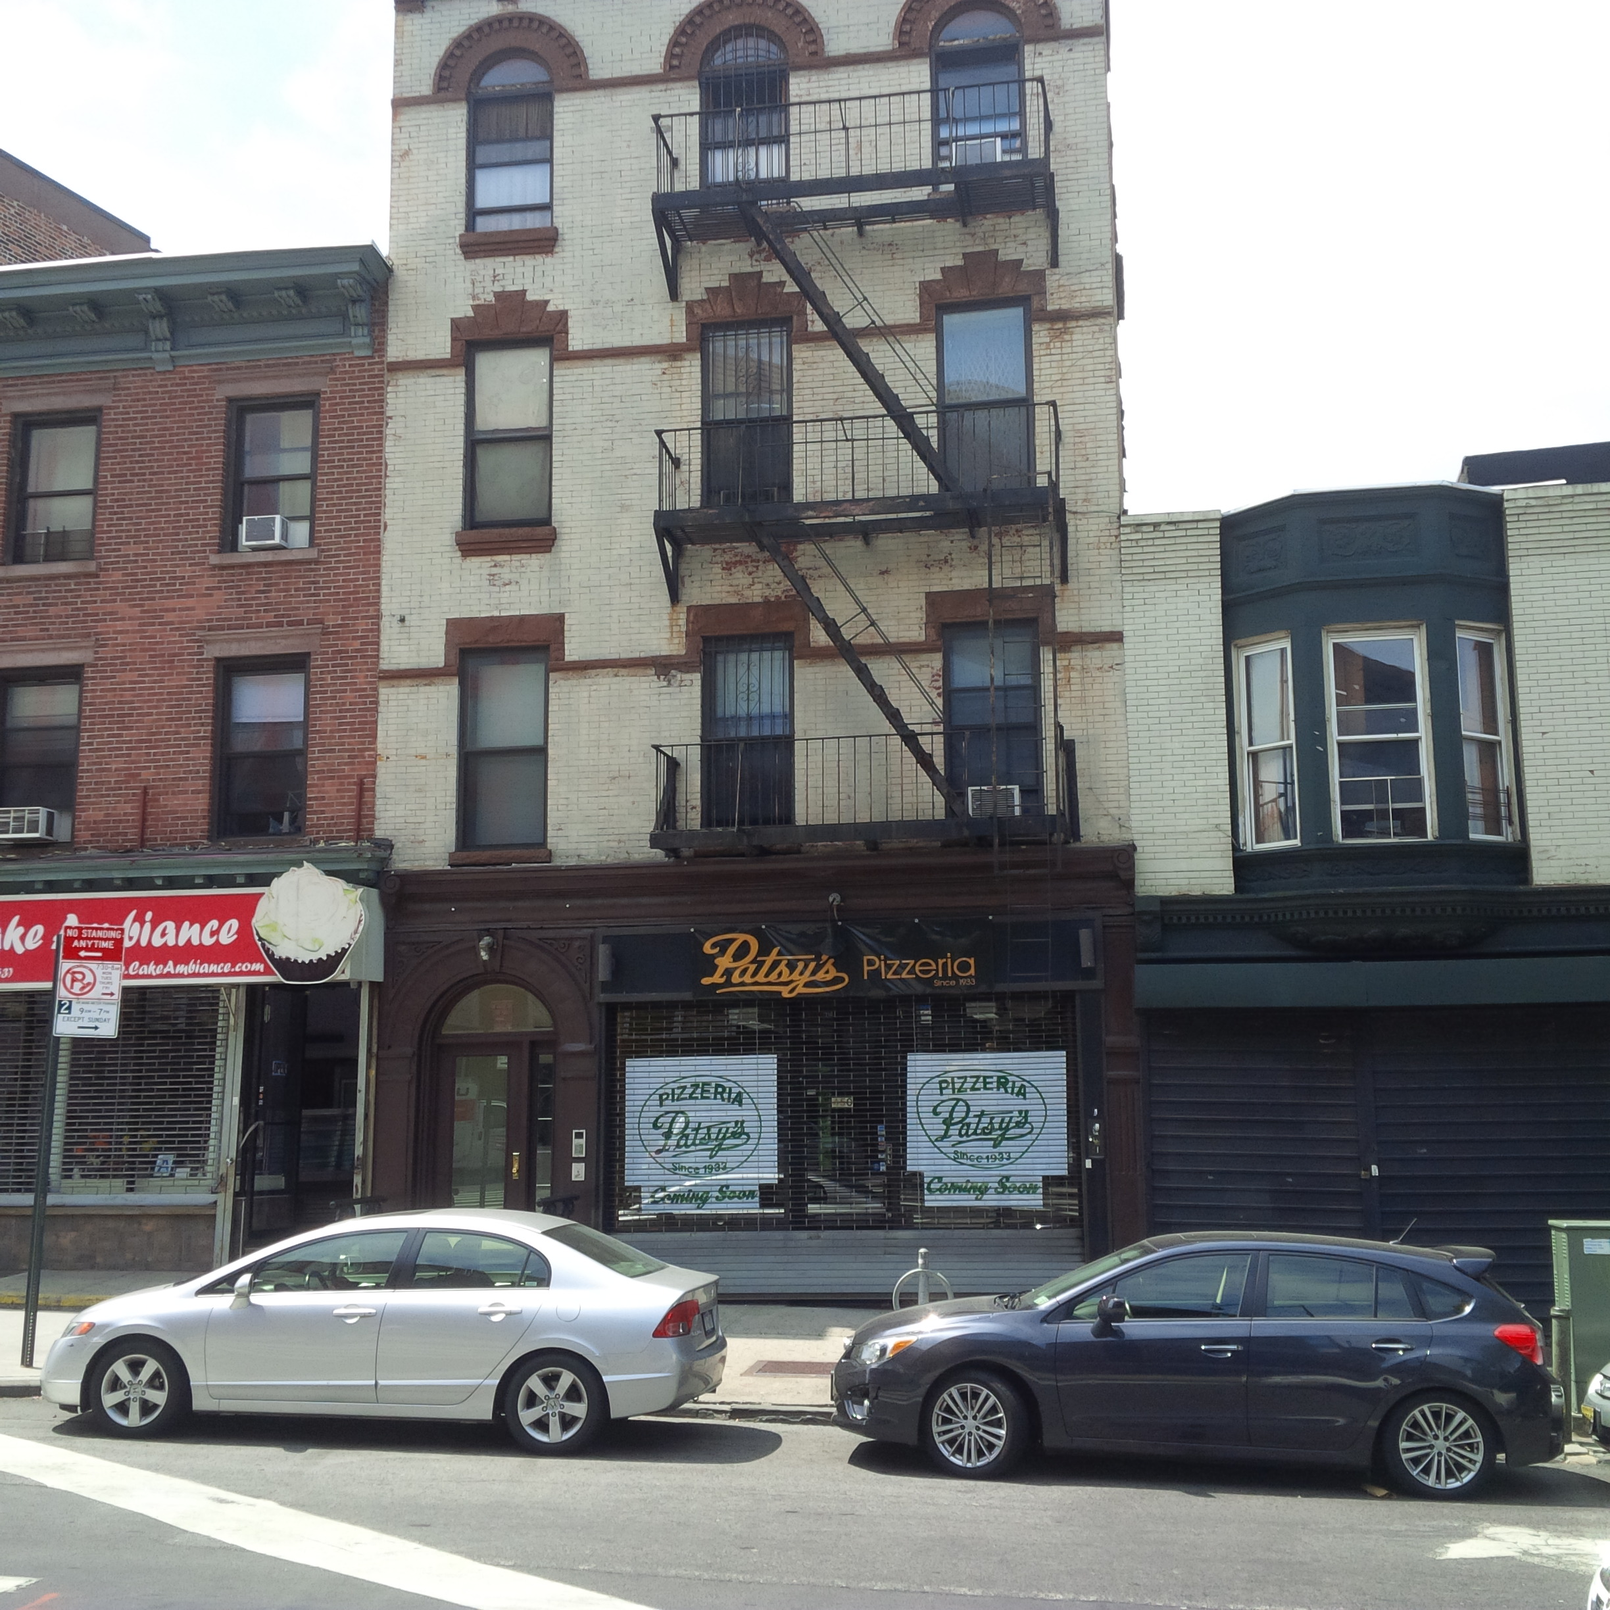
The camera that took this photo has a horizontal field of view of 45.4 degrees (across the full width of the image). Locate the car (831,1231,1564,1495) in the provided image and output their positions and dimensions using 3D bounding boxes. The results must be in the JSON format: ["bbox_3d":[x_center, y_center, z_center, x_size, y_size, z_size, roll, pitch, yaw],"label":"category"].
[{"bbox_3d":[2.374,3.340,11.900,4.420,1.465,1.750,0,-10,9],"label":"car"}]

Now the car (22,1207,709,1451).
[{"bbox_3d":[-2.750,3.382,12.706,4.500,1.435,1.760,-1,-10,9],"label":"car"}]

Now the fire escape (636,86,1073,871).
[{"bbox_3d":[0.548,-3.238,18.869,4.013,7.511,0.980,-2,-10,9],"label":"fire escape"}]

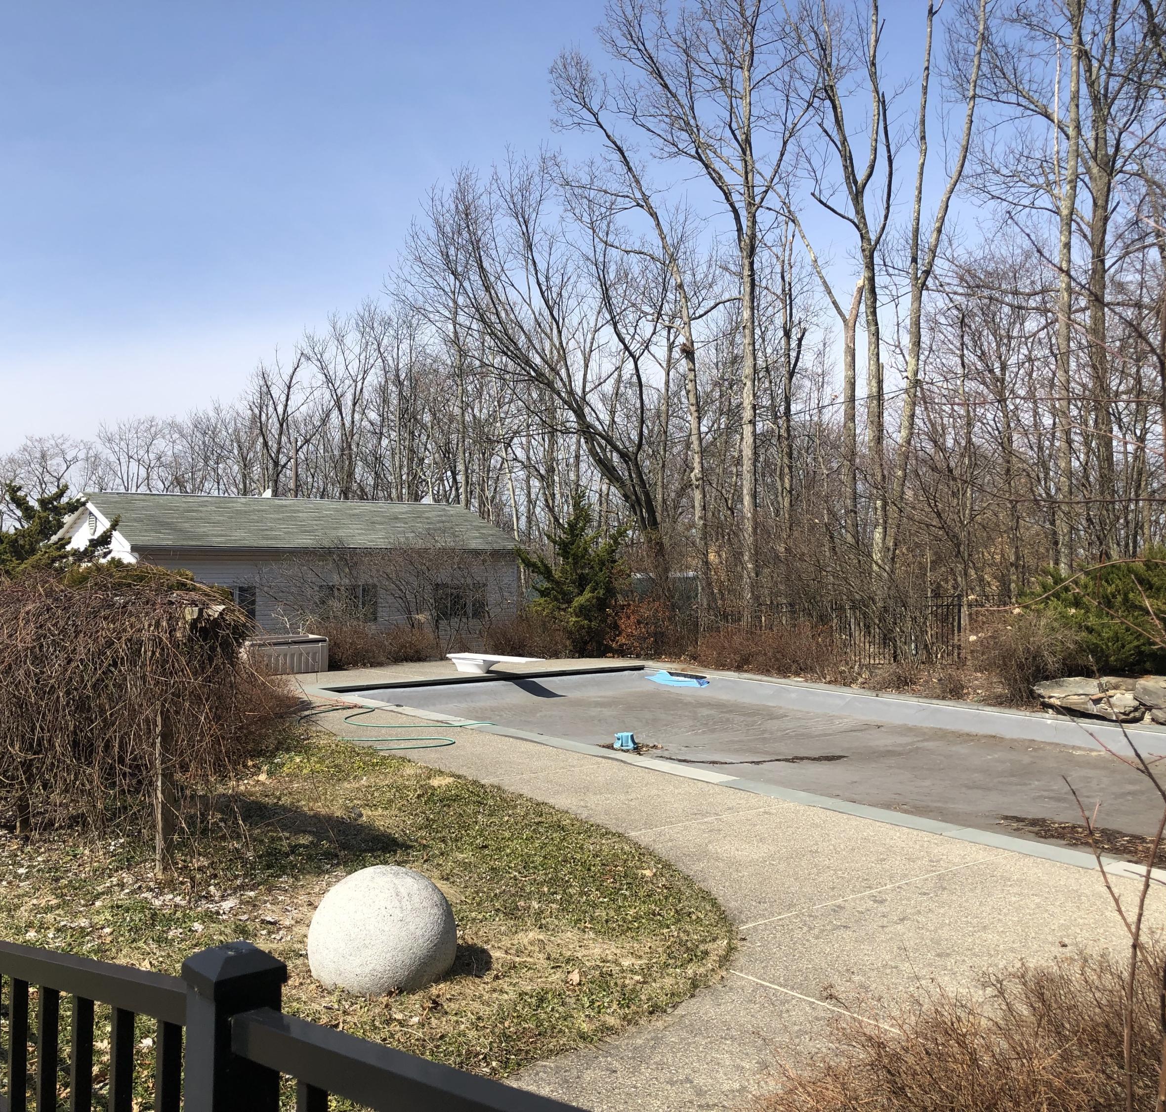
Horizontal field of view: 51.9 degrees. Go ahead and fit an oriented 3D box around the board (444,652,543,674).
[{"bbox_3d":[-1.450,1.800,19.800,0.460,0.330,2.400,0,0,-38],"label":"board"}]

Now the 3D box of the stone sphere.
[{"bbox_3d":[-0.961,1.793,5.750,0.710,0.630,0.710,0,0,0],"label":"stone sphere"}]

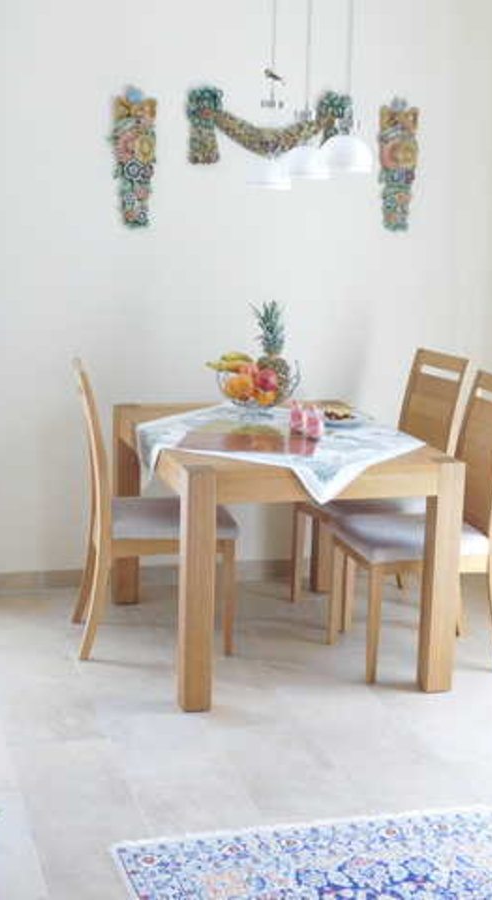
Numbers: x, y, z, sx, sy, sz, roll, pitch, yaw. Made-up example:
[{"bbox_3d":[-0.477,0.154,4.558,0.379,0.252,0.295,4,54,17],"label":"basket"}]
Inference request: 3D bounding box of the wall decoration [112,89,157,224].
[{"bbox_3d":[-0.420,-1.108,5.251,0.170,0.525,0.040,-1,12,-16],"label":"wall decoration"}]

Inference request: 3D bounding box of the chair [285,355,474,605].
[{"bbox_3d":[0.520,0.132,5.297,0.540,0.990,0.425,-4,13,-27],"label":"chair"}]

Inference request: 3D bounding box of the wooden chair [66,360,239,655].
[{"bbox_3d":[-0.329,0.189,4.872,0.540,0.990,0.425,0,11,-11],"label":"wooden chair"}]

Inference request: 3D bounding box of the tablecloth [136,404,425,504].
[{"bbox_3d":[0.090,0.013,4.848,0.930,0.170,1.180,-1,12,-16],"label":"tablecloth"}]

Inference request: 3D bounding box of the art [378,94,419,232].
[{"bbox_3d":[0.608,-1.137,5.535,0.170,0.525,0.040,-1,12,-16],"label":"art"}]

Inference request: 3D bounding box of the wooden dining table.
[{"bbox_3d":[0.089,0.309,4.911,0.908,0.765,1.184,-1,12,-16],"label":"wooden dining table"}]

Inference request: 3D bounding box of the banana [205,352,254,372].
[{"bbox_3d":[-0.058,-0.322,5.160,0.195,0.070,0.100,-1,12,-16],"label":"banana"}]

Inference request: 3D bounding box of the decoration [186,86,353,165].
[{"bbox_3d":[0.097,-1.242,5.369,0.680,0.295,0.040,-1,12,-16],"label":"decoration"}]

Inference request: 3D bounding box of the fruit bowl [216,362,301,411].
[{"bbox_3d":[0.047,-0.227,5.231,0.310,0.160,0.310,2,11,0],"label":"fruit bowl"}]

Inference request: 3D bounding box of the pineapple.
[{"bbox_3d":[0.098,-0.375,5.248,0.140,0.380,0.140,2,11,0],"label":"pineapple"}]

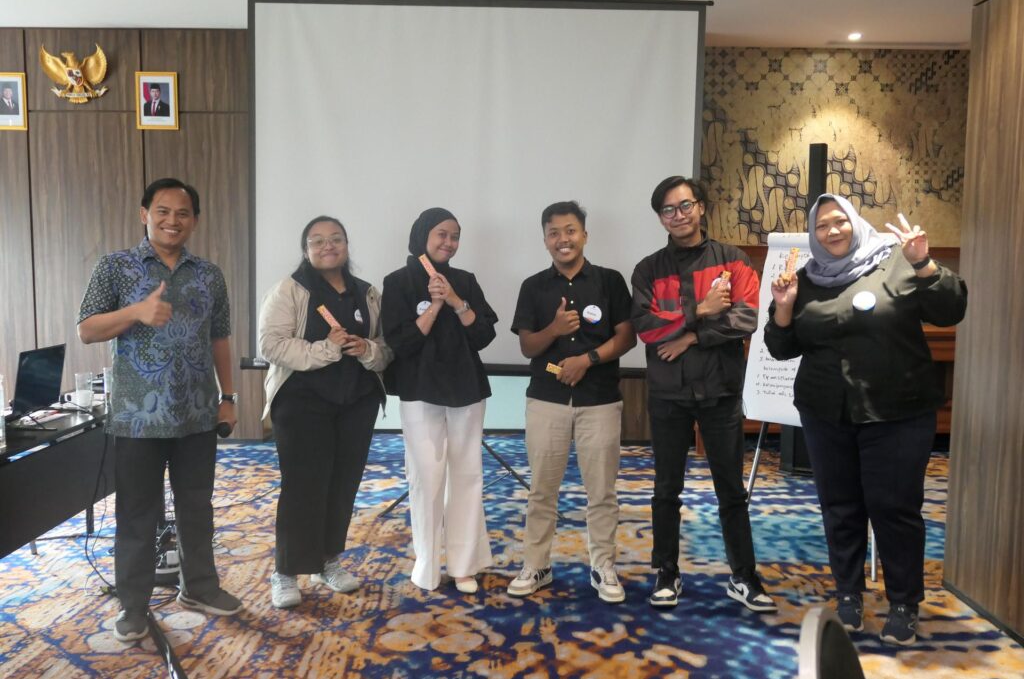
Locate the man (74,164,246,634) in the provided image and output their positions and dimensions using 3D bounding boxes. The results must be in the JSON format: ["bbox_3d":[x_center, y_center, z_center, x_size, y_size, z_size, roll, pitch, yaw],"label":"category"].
[{"bbox_3d":[-1.355,0.229,3.391,0.610,1.676,0.430,-2,5,-22],"label":"man"}]

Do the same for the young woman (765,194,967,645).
[{"bbox_3d":[1.332,0.274,3.347,0.730,1.633,0.500,3,5,27],"label":"young woman"}]

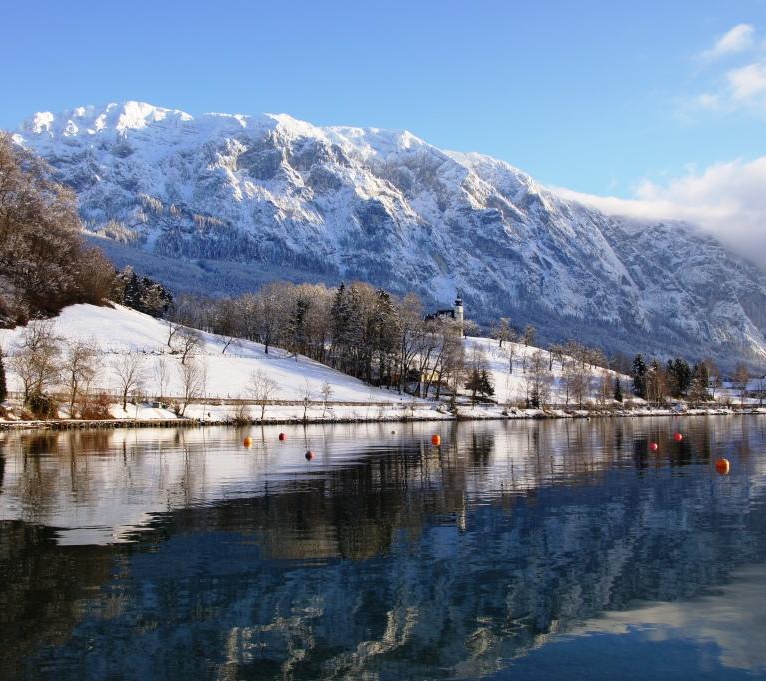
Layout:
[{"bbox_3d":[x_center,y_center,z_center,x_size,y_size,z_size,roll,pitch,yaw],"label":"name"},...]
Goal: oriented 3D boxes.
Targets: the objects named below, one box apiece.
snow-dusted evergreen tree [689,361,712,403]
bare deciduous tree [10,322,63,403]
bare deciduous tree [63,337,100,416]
[{"bbox_3d":[122.890,15.870,330.000,8.520,16.260,8.520,-2,-5,20],"label":"snow-dusted evergreen tree"},{"bbox_3d":[-54.458,3.536,134.000,8.490,12.730,8.490,2,-5,-22],"label":"bare deciduous tree"},{"bbox_3d":[-49.510,6.080,140.000,5.910,12.810,5.910,1,-5,-19],"label":"bare deciduous tree"}]

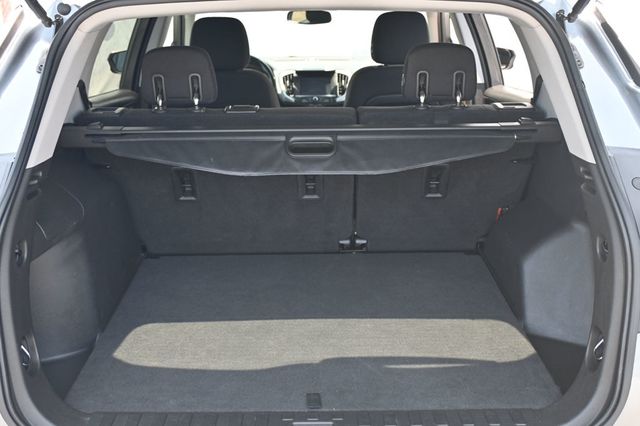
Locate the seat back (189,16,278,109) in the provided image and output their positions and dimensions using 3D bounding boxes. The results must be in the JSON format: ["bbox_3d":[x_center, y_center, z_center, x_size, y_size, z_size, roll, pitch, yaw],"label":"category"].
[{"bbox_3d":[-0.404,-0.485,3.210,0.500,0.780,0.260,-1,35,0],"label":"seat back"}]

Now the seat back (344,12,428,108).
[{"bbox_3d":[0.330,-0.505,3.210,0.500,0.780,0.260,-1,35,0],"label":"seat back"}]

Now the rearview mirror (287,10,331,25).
[{"bbox_3d":[-0.051,-0.946,3.520,0.230,0.070,0.050,5,21,16],"label":"rearview mirror"}]

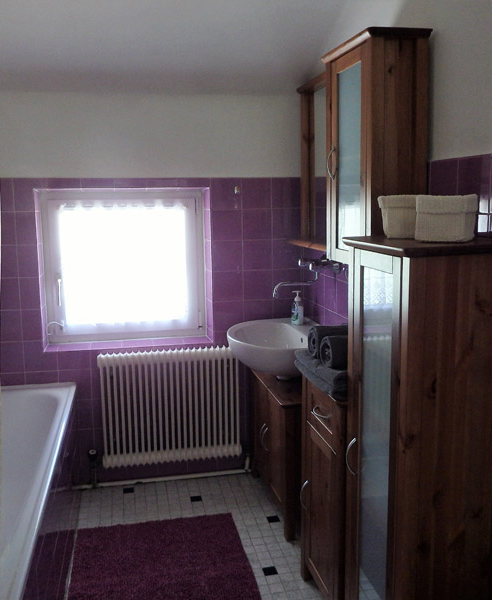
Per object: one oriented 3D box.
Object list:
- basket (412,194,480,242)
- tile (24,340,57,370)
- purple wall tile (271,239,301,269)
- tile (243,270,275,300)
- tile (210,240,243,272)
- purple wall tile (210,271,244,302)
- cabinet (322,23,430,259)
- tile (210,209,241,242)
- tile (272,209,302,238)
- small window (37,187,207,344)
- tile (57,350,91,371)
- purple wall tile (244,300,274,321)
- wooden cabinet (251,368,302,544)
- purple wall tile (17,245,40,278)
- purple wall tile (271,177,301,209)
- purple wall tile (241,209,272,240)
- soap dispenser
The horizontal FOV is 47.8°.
[{"bbox_3d":[0.513,-0.212,1.422,0.145,0.120,0.125,4,11,24],"label":"basket"},{"bbox_3d":[-0.980,0.271,2.655,0.150,0.150,0.010,-2,9,-10],"label":"tile"},{"bbox_3d":[0.214,-0.235,2.871,0.152,0.151,0.012,-3,10,-13],"label":"purple wall tile"},{"bbox_3d":[0.065,-0.077,2.862,0.152,0.151,0.012,-3,10,-13],"label":"tile"},{"bbox_3d":[-0.090,-0.218,2.746,0.150,0.150,0.010,-2,9,-10],"label":"tile"},{"bbox_3d":[-0.085,-0.070,2.827,0.152,0.151,0.012,-3,10,-13],"label":"purple wall tile"},{"bbox_3d":[0.415,-0.472,1.843,0.211,0.707,0.383,-3,10,-13],"label":"cabinet"},{"bbox_3d":[-0.093,-0.369,2.729,0.150,0.150,0.010,-2,9,-10],"label":"tile"},{"bbox_3d":[0.207,-0.381,2.777,0.150,0.150,0.010,-2,9,-10],"label":"tile"},{"bbox_3d":[-0.610,-0.172,2.840,0.800,0.758,0.080,-2,9,-10],"label":"small window"},{"bbox_3d":[-0.833,0.296,2.708,0.152,0.095,0.012,-3,10,-13],"label":"tile"},{"bbox_3d":[0.067,0.078,2.804,0.150,0.150,0.010,-2,9,-10],"label":"purple wall tile"},{"bbox_3d":[0.231,0.673,2.637,0.320,0.610,0.620,-2,9,-12],"label":"wooden cabinet"},{"bbox_3d":[-1.013,-0.176,2.583,0.099,0.151,0.012,-3,10,-13],"label":"purple wall tile"},{"bbox_3d":[0.204,-0.532,2.760,0.150,0.150,0.010,-2,9,-10],"label":"purple wall tile"},{"bbox_3d":[0.057,-0.375,2.753,0.150,0.150,0.010,-2,9,-10],"label":"purple wall tile"},{"bbox_3d":[0.253,0.033,2.705,0.055,0.167,0.062,-5,10,-25],"label":"soap dispenser"}]

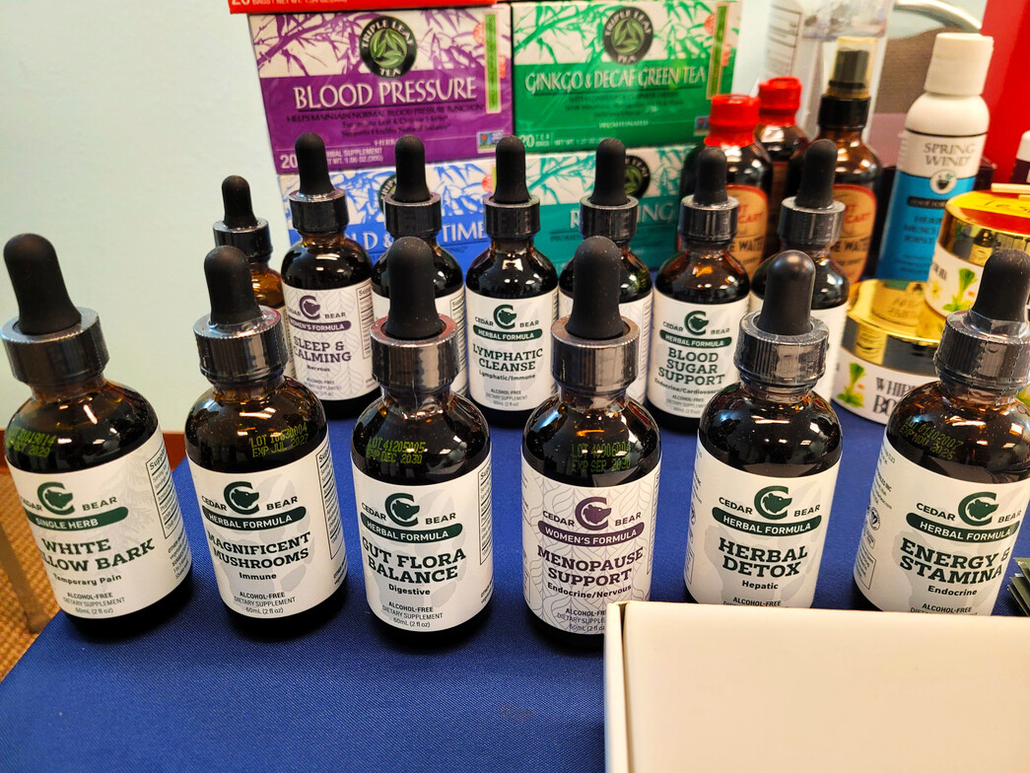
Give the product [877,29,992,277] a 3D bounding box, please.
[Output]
[{"bbox_3d":[0.242,-0.122,0.446,0.041,0.146,0.041,6,28,14],"label":"product"}]

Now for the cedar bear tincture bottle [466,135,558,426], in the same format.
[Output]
[{"bbox_3d":[-0.001,-0.044,0.331,0.039,0.120,0.039,3,28,8],"label":"cedar bear tincture bottle"}]

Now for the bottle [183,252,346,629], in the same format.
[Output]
[{"bbox_3d":[-0.073,0.016,0.222,0.039,0.115,0.039,1,27,4],"label":"bottle"}]

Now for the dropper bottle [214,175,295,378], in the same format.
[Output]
[{"bbox_3d":[-0.119,-0.044,0.353,0.033,0.103,0.033,-3,28,-4],"label":"dropper bottle"}]

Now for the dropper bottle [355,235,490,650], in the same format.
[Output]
[{"bbox_3d":[-0.026,0.017,0.217,0.039,0.119,0.039,3,28,8],"label":"dropper bottle"}]

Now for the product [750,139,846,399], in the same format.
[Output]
[{"bbox_3d":[0.117,-0.040,0.319,0.039,0.119,0.039,14,31,27],"label":"product"}]

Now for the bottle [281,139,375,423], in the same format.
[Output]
[{"bbox_3d":[-0.083,-0.049,0.344,0.039,0.120,0.039,1,28,4],"label":"bottle"}]

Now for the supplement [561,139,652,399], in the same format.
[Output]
[{"bbox_3d":[0.039,-0.044,0.329,0.039,0.119,0.039,9,29,19],"label":"supplement"}]

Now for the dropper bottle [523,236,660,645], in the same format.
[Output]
[{"bbox_3d":[0.021,0.016,0.214,0.039,0.118,0.039,0,27,2],"label":"dropper bottle"}]

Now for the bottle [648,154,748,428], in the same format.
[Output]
[{"bbox_3d":[0.078,-0.040,0.325,0.039,0.118,0.039,8,29,16],"label":"bottle"}]

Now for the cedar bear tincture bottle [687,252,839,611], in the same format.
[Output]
[{"bbox_3d":[0.071,0.017,0.218,0.039,0.116,0.039,5,28,11],"label":"cedar bear tincture bottle"}]

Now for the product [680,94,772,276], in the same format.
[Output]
[{"bbox_3d":[0.117,-0.100,0.437,0.048,0.118,0.048,1,27,3],"label":"product"}]

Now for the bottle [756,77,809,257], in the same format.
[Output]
[{"bbox_3d":[0.160,-0.129,0.491,0.048,0.119,0.048,8,29,16],"label":"bottle"}]

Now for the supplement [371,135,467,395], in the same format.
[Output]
[{"bbox_3d":[-0.042,-0.046,0.337,0.039,0.120,0.039,5,28,11],"label":"supplement"}]

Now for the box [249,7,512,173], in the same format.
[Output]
[{"bbox_3d":[-0.077,-0.178,0.455,0.137,0.082,0.067,-8,28,-14],"label":"box"}]

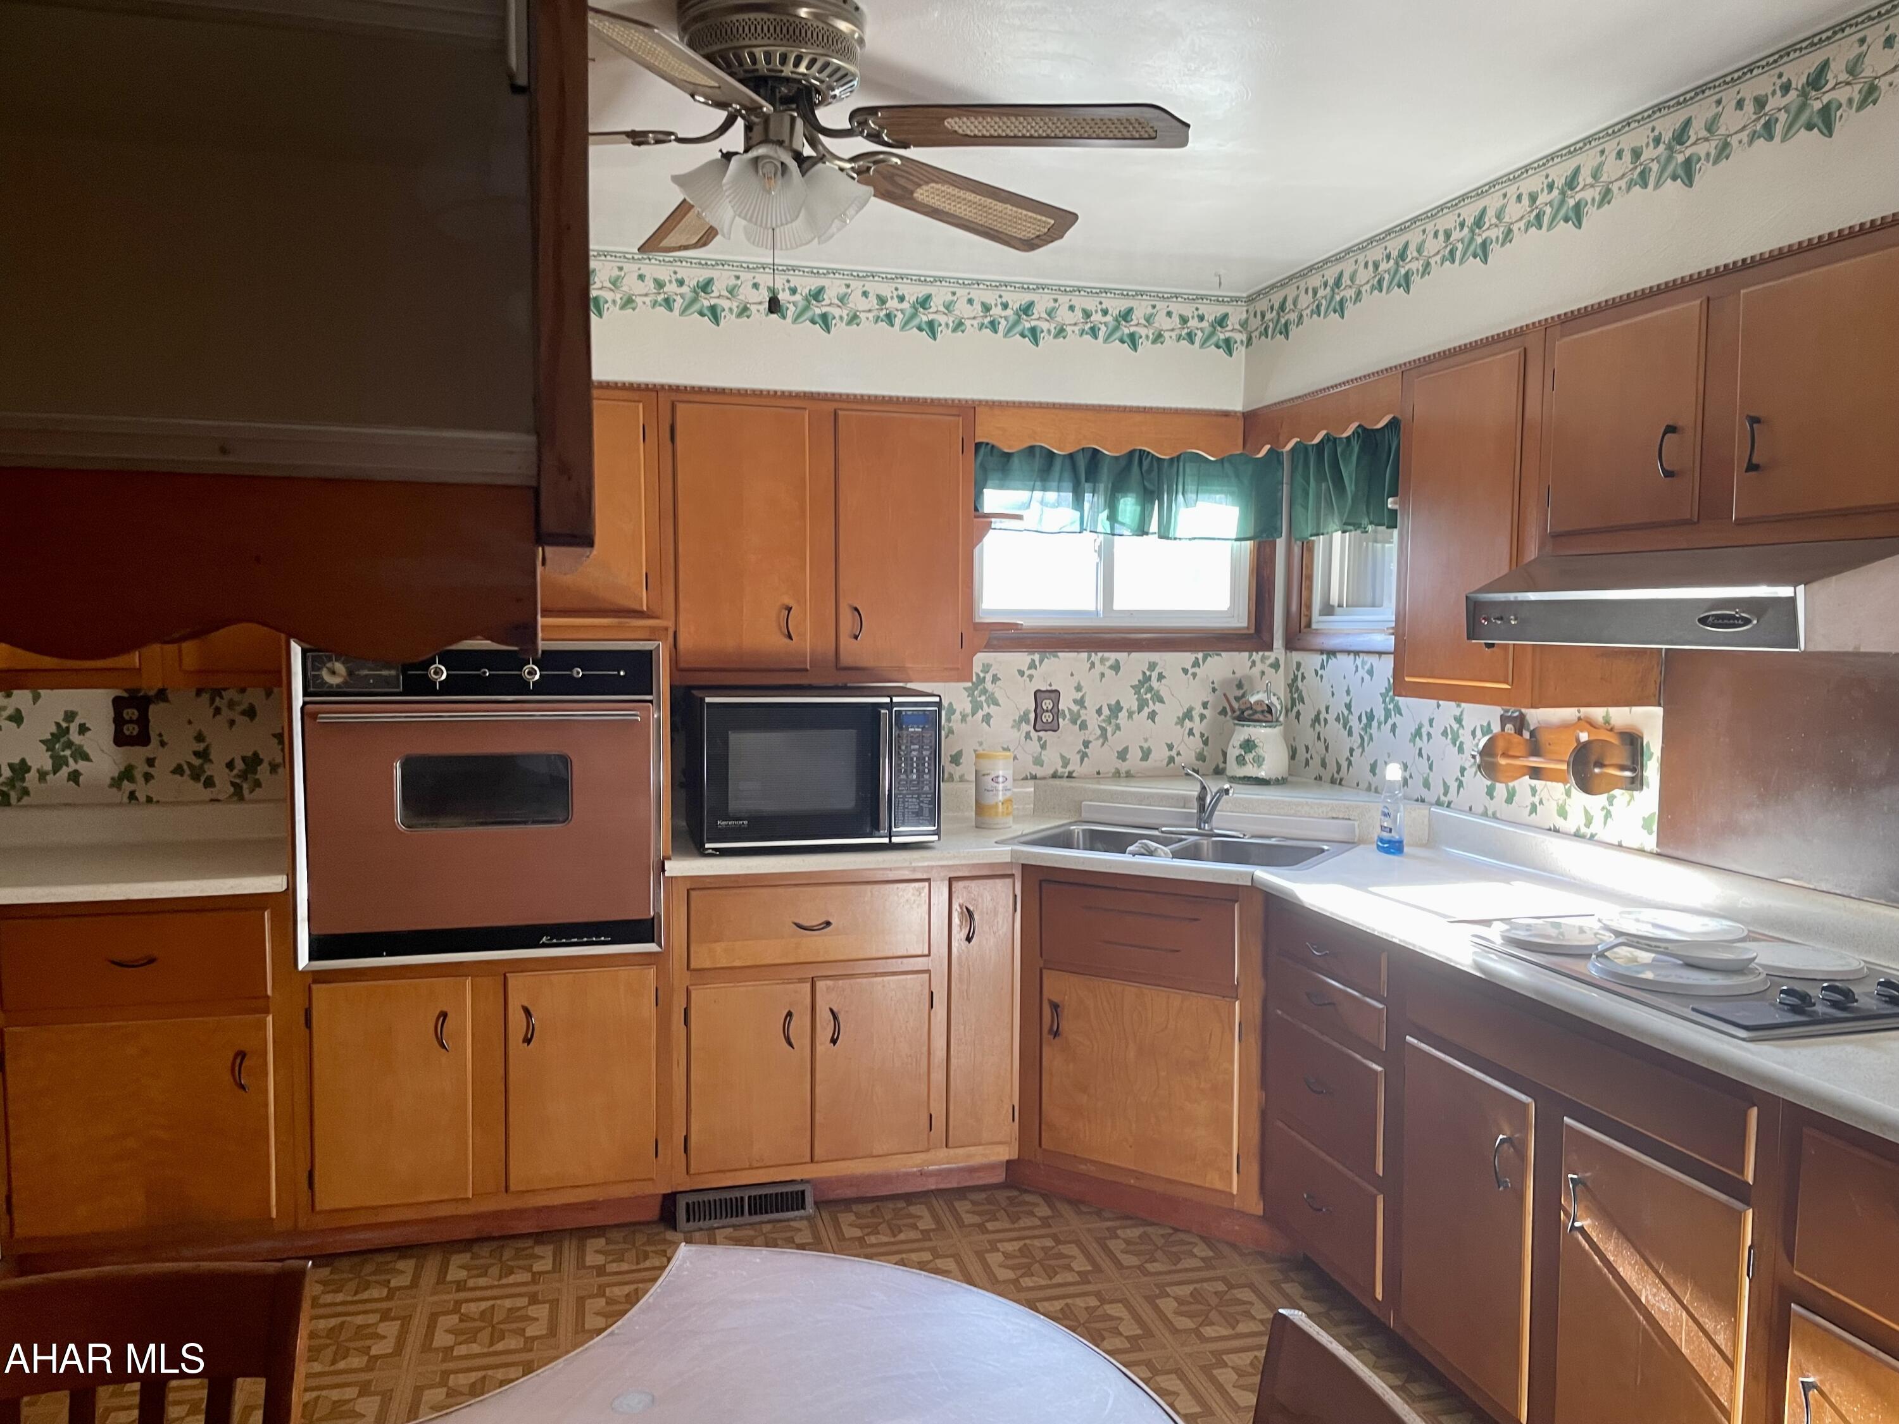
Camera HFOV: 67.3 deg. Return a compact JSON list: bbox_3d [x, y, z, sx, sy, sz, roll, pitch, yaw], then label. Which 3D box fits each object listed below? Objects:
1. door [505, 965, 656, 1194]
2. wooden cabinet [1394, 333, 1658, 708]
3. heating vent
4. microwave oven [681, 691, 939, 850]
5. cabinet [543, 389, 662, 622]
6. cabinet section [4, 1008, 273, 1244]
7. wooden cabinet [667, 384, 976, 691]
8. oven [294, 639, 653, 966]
[{"bbox_3d":[-0.880,0.876,3.413,0.343,0.522,0.022,0,3,-15],"label":"door"},{"bbox_3d":[1.261,-0.396,3.143,0.328,0.747,0.497,-1,4,-15],"label":"wooden cabinet"},{"bbox_3d":[-0.512,1.221,3.572,0.341,0.096,0.070,-1,4,-15],"label":"heating vent"},{"bbox_3d":[-0.369,0.139,3.821,0.605,0.387,0.440,-1,4,-15],"label":"microwave oven"},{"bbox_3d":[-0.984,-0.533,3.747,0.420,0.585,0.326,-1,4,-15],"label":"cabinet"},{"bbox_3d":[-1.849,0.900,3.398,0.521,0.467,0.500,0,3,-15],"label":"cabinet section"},{"bbox_3d":[-0.373,-0.459,3.920,0.828,0.747,0.326,-1,4,-15],"label":"wooden cabinet"},{"bbox_3d":[-1.143,0.194,3.551,0.810,0.745,0.540,-1,4,-15],"label":"oven"}]

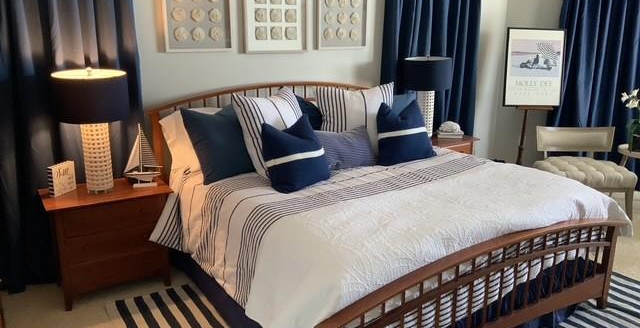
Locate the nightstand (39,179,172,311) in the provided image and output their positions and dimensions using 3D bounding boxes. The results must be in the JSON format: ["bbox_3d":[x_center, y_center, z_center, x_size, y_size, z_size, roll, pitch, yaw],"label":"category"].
[{"bbox_3d":[-1.349,0.487,3.452,0.720,0.661,0.432,-9,17,-32],"label":"nightstand"}]

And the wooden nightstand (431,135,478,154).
[{"bbox_3d":[1.042,0.115,4.957,0.720,0.661,0.432,-9,17,-32],"label":"wooden nightstand"}]

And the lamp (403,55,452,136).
[{"bbox_3d":[0.981,-0.614,4.923,0.432,0.790,0.432,-1,14,0],"label":"lamp"}]

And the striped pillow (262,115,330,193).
[{"bbox_3d":[-0.149,-0.083,3.438,0.430,0.440,0.170,-10,-7,-34],"label":"striped pillow"}]

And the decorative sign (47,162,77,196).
[{"bbox_3d":[-1.589,0.091,3.303,0.040,0.177,0.179,5,15,16],"label":"decorative sign"}]

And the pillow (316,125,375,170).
[{"bbox_3d":[0.100,-0.123,3.850,0.540,0.320,0.140,-7,-11,-25],"label":"pillow"}]

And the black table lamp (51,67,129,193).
[{"bbox_3d":[-1.432,-0.217,3.415,0.432,0.790,0.432,-9,16,-31],"label":"black table lamp"}]

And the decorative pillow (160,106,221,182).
[{"bbox_3d":[-0.754,-0.176,3.774,0.660,0.480,0.190,-9,-4,-31],"label":"decorative pillow"}]

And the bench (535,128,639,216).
[{"bbox_3d":[2.374,0.089,4.827,0.720,0.760,0.600,2,14,10],"label":"bench"}]

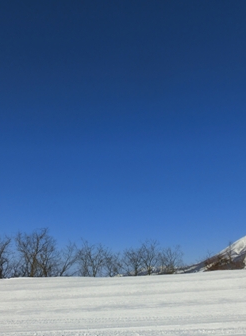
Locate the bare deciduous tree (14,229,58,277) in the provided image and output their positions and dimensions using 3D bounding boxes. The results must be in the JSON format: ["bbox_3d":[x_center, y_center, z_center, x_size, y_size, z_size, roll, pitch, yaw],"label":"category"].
[{"bbox_3d":[-7.161,6.995,30.000,3.480,3.850,3.130,1,-14,0],"label":"bare deciduous tree"}]

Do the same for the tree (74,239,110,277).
[{"bbox_3d":[-2.686,8.241,33.000,3.280,3.180,2.950,1,-14,0],"label":"tree"}]

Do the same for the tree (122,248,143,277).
[{"bbox_3d":[0.904,8.901,34.500,2.090,2.770,1.880,1,-14,0],"label":"tree"}]

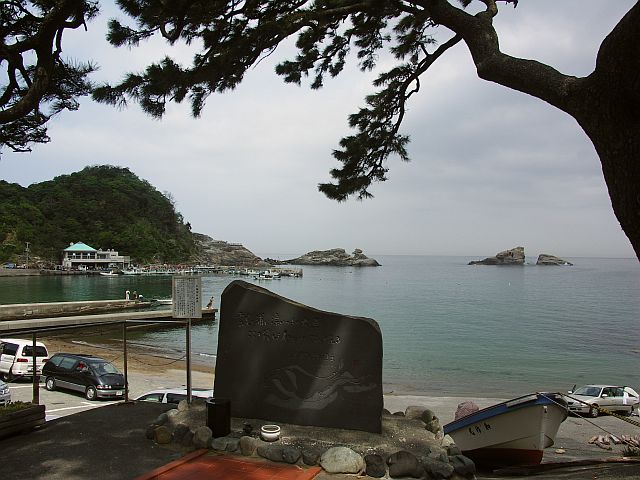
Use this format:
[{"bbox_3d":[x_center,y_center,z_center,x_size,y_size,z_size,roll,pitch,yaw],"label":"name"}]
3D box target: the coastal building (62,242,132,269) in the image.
[{"bbox_3d":[-77.000,5.800,178.000,20.000,9.500,11.000,2,-2,-30],"label":"coastal building"}]

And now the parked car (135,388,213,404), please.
[{"bbox_3d":[-5.300,6.350,19.400,4.450,1.460,1.700,0,-2,10],"label":"parked car"}]

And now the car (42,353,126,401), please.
[{"bbox_3d":[-11.220,6.400,24.750,4.700,1.780,1.700,0,-2,28],"label":"car"}]

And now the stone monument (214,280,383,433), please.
[{"bbox_3d":[-0.225,1.205,5.600,1.780,1.510,0.300,0,-2,16],"label":"stone monument"}]

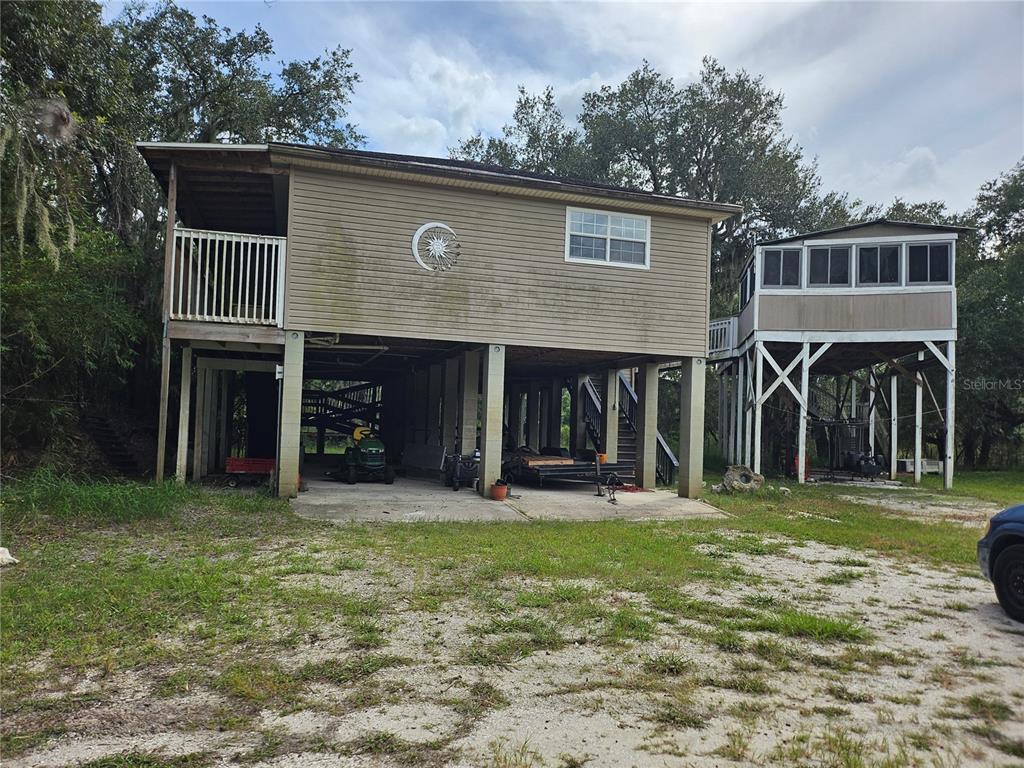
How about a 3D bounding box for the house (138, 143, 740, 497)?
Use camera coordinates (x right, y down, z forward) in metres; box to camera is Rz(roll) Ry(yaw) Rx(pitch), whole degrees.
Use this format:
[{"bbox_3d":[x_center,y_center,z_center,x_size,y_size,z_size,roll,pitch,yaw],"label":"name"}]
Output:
[{"bbox_3d":[-2.508,-1.518,18.911,11.211,7.726,12.524,3,-3,-16],"label":"house"}]

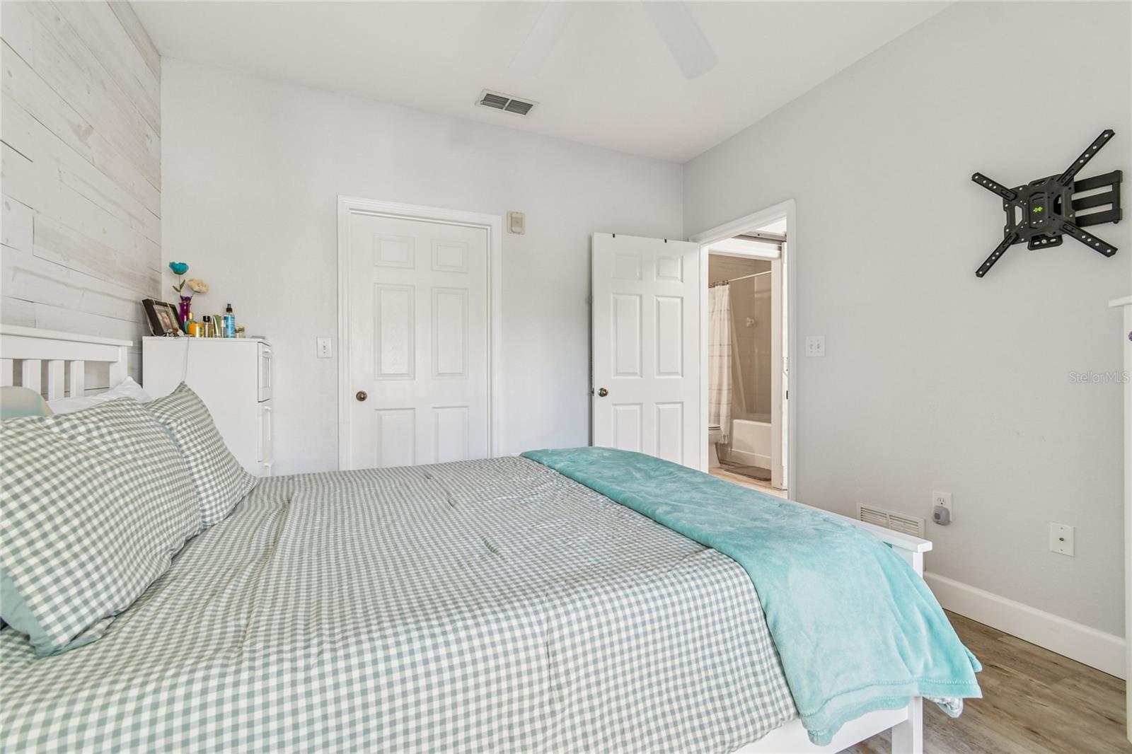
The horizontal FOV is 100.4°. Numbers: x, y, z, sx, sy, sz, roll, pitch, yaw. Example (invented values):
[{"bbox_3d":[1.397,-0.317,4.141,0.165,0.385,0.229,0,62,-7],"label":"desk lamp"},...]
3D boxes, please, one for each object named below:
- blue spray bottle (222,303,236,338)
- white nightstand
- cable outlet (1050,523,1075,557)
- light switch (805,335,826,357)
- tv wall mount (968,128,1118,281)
[{"bbox_3d":[-1.746,-0.281,2.449,0.055,0.185,0.057,1,1,42],"label":"blue spray bottle"},{"bbox_3d":[-1.808,0.433,2.448,0.485,1.243,0.380,0,1,-26],"label":"white nightstand"},{"bbox_3d":[1.895,0.620,1.799,0.013,0.114,0.071,0,1,-26],"label":"cable outlet"},{"bbox_3d":[1.444,-0.176,2.729,0.018,0.118,0.118,0,1,-26],"label":"light switch"},{"bbox_3d":[1.837,-0.637,1.819,0.100,0.445,0.418,0,1,-26],"label":"tv wall mount"}]

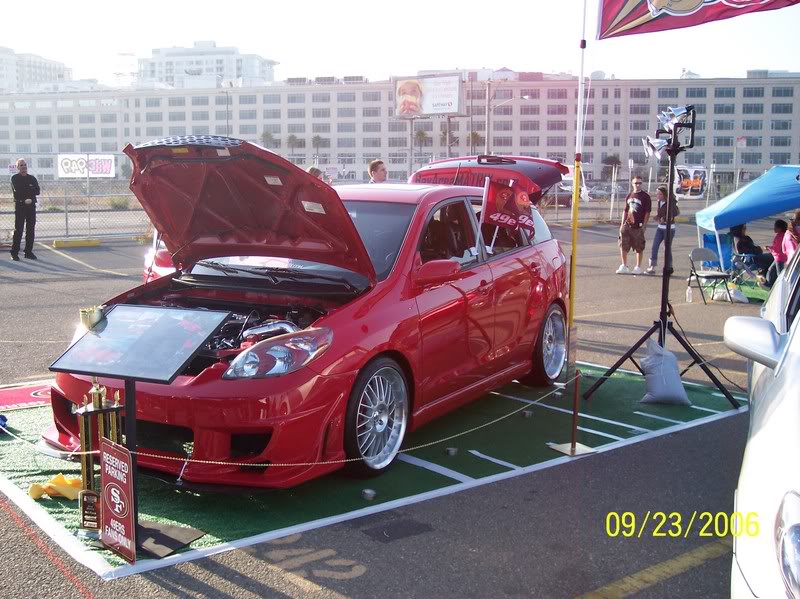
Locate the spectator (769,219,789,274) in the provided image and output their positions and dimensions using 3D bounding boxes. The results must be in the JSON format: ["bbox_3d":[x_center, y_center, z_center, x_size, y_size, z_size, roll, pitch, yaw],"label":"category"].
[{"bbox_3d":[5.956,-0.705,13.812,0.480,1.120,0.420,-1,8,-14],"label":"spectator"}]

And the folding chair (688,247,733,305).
[{"bbox_3d":[4.315,-0.343,12.148,0.460,0.770,0.500,-2,8,-18],"label":"folding chair"}]

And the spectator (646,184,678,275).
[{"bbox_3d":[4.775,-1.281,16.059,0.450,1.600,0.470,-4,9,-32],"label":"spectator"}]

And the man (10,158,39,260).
[{"bbox_3d":[-6.921,-1.654,16.134,0.520,1.810,0.400,-6,10,-41],"label":"man"}]

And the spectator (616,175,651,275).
[{"bbox_3d":[4.230,-1.341,15.901,0.570,1.740,0.420,5,8,28],"label":"spectator"}]

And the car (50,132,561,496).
[{"bbox_3d":[-0.174,-0.116,6.052,1.800,1.720,4.420,5,8,30],"label":"car"}]

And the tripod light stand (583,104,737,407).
[{"bbox_3d":[1.971,-0.358,6.605,1.080,2.140,0.970,1,7,0],"label":"tripod light stand"}]

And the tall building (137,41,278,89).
[{"bbox_3d":[-79.729,-75.182,363.523,49.000,57.000,32.000,2,7,11],"label":"tall building"}]

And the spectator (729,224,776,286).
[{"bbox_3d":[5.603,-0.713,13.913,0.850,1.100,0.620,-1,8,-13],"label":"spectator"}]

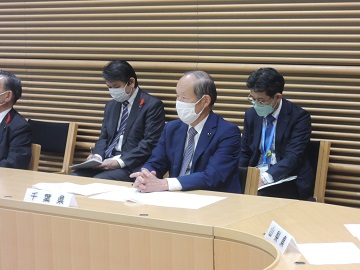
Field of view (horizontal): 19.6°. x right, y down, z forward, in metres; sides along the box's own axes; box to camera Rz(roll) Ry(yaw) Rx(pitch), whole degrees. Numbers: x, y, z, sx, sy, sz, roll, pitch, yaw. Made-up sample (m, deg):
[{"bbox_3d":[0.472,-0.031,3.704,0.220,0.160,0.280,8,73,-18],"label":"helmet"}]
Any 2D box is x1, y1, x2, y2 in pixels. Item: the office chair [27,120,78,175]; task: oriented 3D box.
[{"bbox_3d":[-1.058,0.327,6.887,0.530,0.791,0.570,4,7,36],"label":"office chair"}]

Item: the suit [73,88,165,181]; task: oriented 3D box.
[{"bbox_3d":[-0.414,0.213,6.273,0.510,0.980,0.720,4,7,36],"label":"suit"}]

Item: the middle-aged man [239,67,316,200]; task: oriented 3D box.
[{"bbox_3d":[0.393,0.251,5.528,0.510,1.210,0.780,4,7,36],"label":"middle-aged man"}]

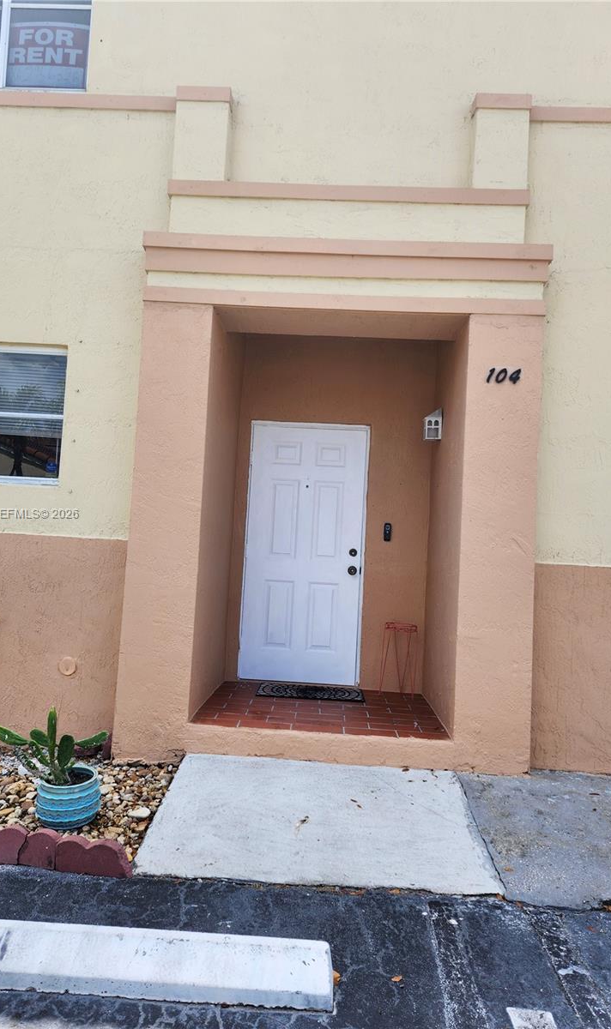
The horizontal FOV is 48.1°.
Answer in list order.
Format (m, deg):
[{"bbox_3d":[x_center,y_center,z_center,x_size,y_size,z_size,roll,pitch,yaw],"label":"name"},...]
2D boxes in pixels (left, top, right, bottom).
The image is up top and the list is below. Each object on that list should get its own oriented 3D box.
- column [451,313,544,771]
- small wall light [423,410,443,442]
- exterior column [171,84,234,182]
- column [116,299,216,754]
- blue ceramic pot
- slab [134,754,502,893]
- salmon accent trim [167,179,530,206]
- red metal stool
[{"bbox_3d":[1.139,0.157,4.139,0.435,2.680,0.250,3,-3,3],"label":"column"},{"bbox_3d":[0.940,-0.664,5.036,0.120,0.235,0.125,3,-3,3],"label":"small wall light"},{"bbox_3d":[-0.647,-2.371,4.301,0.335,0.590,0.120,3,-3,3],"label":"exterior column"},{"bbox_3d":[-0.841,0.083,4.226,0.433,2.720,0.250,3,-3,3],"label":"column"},{"bbox_3d":[-1.119,1.339,3.242,0.310,0.210,0.310,3,-3,0],"label":"blue ceramic pot"},{"bbox_3d":[0.064,1.564,3.462,1.580,0.100,1.060,3,8,3],"label":"slab"},{"bbox_3d":[0.253,-1.968,4.233,2.210,0.096,0.100,3,-3,3],"label":"salmon accent trim"},{"bbox_3d":[0.710,1.105,5.191,0.265,0.535,0.265,3,-3,3],"label":"red metal stool"}]

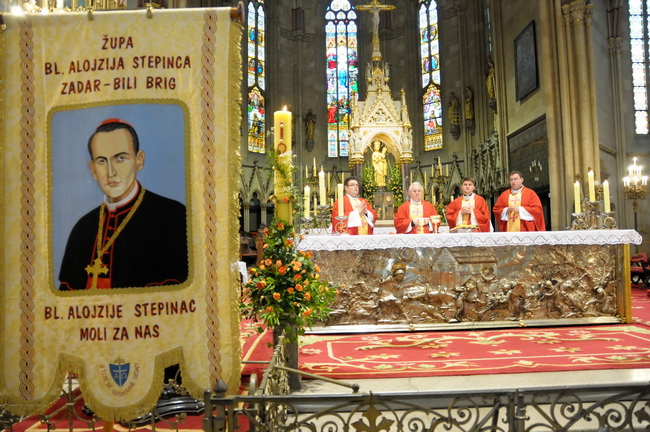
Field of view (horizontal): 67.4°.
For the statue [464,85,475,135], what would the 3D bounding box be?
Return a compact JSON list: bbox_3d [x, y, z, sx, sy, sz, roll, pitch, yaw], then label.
[{"bbox_3d":[6.884,-5.012,23.200,0.450,2.220,0.520,0,-3,-25],"label":"statue"}]

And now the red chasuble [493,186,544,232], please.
[{"bbox_3d":[2.548,0.196,6.319,0.660,1.150,0.420,-3,-4,30],"label":"red chasuble"}]

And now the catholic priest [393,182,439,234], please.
[{"bbox_3d":[1.200,0.413,6.184,0.580,1.699,0.480,-2,-4,5],"label":"catholic priest"}]

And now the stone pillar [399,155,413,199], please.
[{"bbox_3d":[2.495,-0.932,15.000,0.400,1.889,0.400,-1,-4,-4],"label":"stone pillar"}]

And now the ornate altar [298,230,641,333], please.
[{"bbox_3d":[1.484,0.707,5.615,3.616,1.000,1.000,-1,-3,-2],"label":"ornate altar"}]

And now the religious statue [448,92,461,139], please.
[{"bbox_3d":[6.472,-5.005,24.300,0.450,2.220,0.550,2,-4,-42],"label":"religious statue"}]

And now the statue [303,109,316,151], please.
[{"bbox_3d":[-0.859,-4.779,27.000,0.650,2.300,0.480,-1,-3,0],"label":"statue"}]

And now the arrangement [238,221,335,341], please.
[{"bbox_3d":[-0.241,0.420,3.220,0.630,0.750,0.560,-1,-3,0],"label":"arrangement"}]

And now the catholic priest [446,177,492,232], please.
[{"bbox_3d":[1.895,0.374,6.280,0.580,1.765,0.460,-2,-5,15],"label":"catholic priest"}]

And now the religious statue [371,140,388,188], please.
[{"bbox_3d":[1.309,-1.261,11.700,0.420,1.100,0.320,-1,-3,0],"label":"religious statue"}]

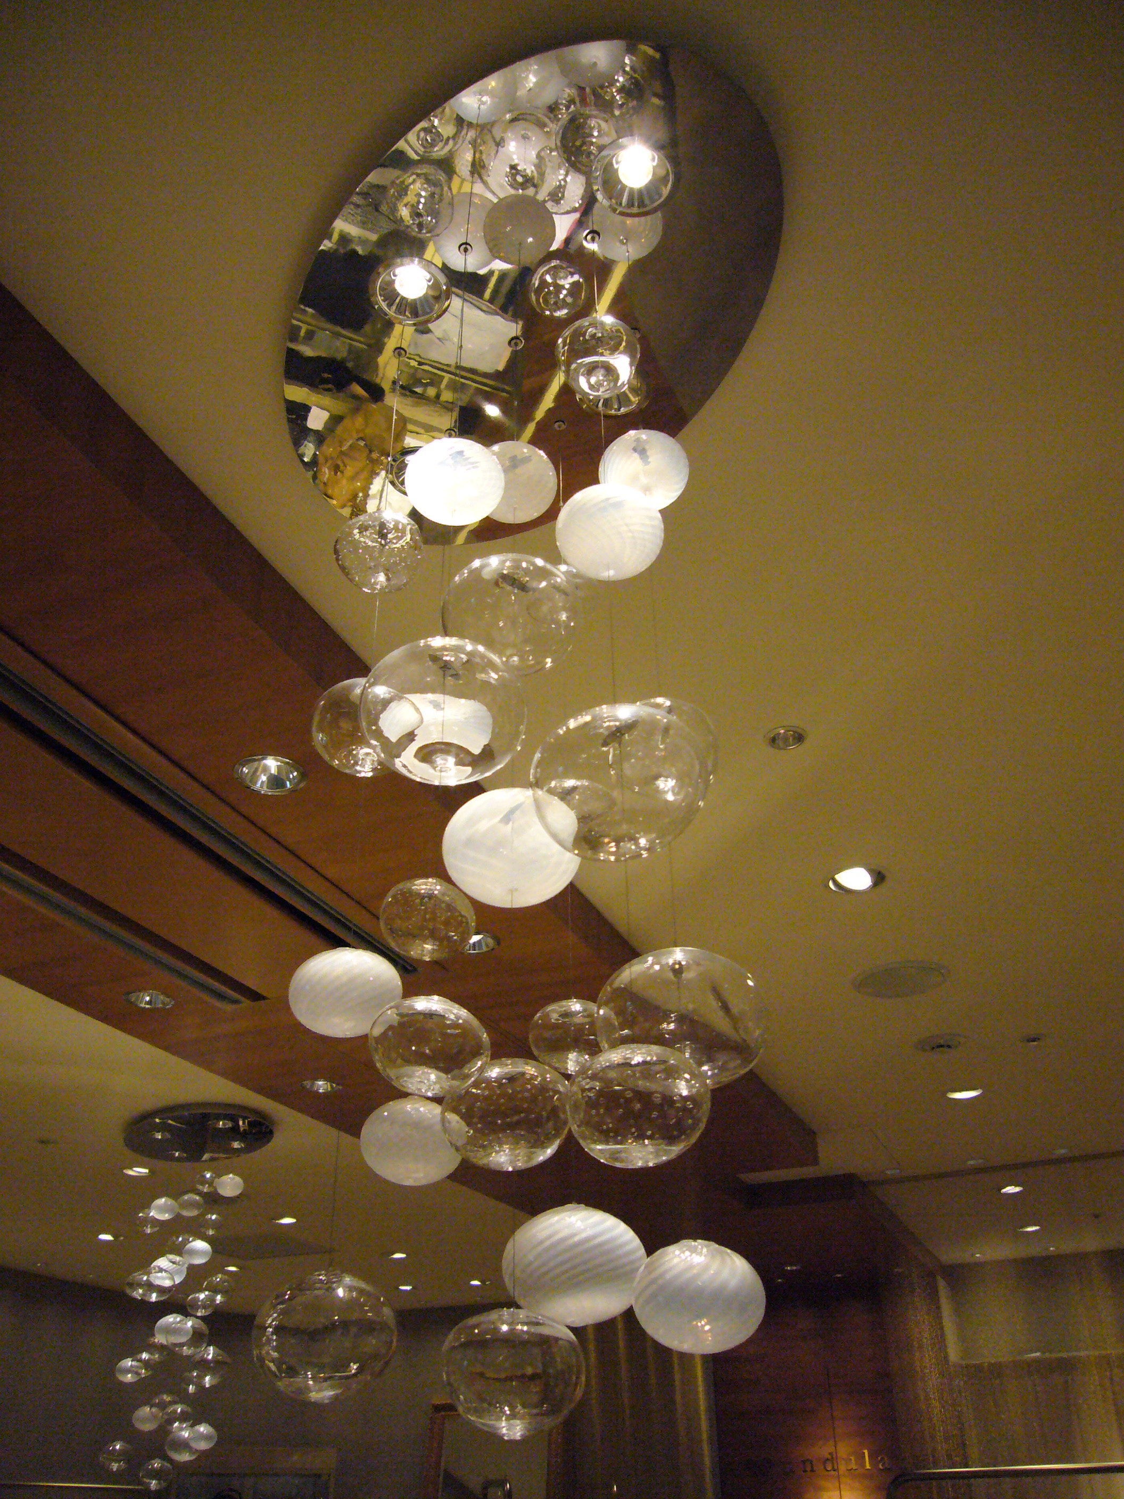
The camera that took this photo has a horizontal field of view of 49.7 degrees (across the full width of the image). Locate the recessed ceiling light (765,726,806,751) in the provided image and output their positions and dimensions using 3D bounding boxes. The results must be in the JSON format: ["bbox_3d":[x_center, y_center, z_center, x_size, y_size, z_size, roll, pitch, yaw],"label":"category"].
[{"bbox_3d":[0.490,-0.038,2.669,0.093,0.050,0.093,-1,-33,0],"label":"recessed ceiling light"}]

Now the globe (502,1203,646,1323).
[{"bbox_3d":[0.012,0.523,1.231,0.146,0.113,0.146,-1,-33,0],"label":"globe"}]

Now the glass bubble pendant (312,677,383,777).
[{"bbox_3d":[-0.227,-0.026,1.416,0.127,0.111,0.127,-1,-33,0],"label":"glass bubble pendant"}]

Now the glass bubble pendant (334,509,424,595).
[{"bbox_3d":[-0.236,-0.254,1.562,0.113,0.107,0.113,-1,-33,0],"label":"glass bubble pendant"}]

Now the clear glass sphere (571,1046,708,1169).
[{"bbox_3d":[0.073,0.338,1.156,0.135,0.111,0.135,-1,-33,0],"label":"clear glass sphere"}]

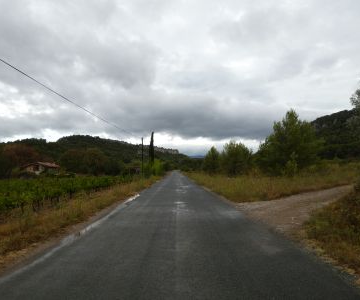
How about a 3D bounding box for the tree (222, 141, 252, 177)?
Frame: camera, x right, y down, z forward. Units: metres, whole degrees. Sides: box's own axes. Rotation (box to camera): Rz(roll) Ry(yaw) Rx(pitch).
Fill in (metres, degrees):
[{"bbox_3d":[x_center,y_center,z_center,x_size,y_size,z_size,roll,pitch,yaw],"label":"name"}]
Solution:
[{"bbox_3d":[10.598,1.626,52.014,6.000,6.770,5.800,0,-4,0],"label":"tree"}]

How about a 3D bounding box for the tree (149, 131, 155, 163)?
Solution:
[{"bbox_3d":[-6.795,0.686,66.115,1.500,10.510,1.500,0,-4,0],"label":"tree"}]

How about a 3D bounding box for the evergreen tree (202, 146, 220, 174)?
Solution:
[{"bbox_3d":[6.814,2.314,59.985,4.100,6.160,4.100,0,-4,0],"label":"evergreen tree"}]

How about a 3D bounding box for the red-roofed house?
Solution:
[{"bbox_3d":[-51.378,6.914,101.766,9.000,4.650,11.000,0,-4,3],"label":"red-roofed house"}]

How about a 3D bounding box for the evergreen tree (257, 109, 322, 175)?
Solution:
[{"bbox_3d":[16.659,-1.201,42.188,9.200,10.420,8.800,0,-4,0],"label":"evergreen tree"}]

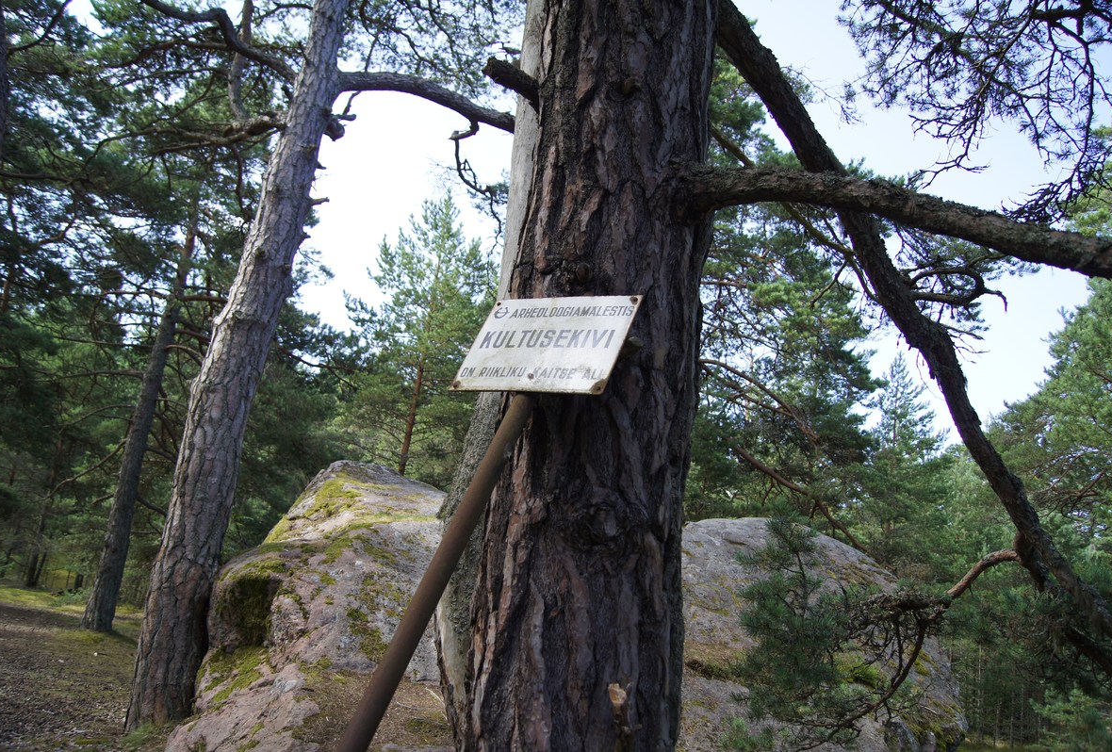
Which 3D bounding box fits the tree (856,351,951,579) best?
[{"bbox_3d":[9.893,3.822,24.885,3.300,9.160,3.300,2,-10,22],"label":"tree"}]

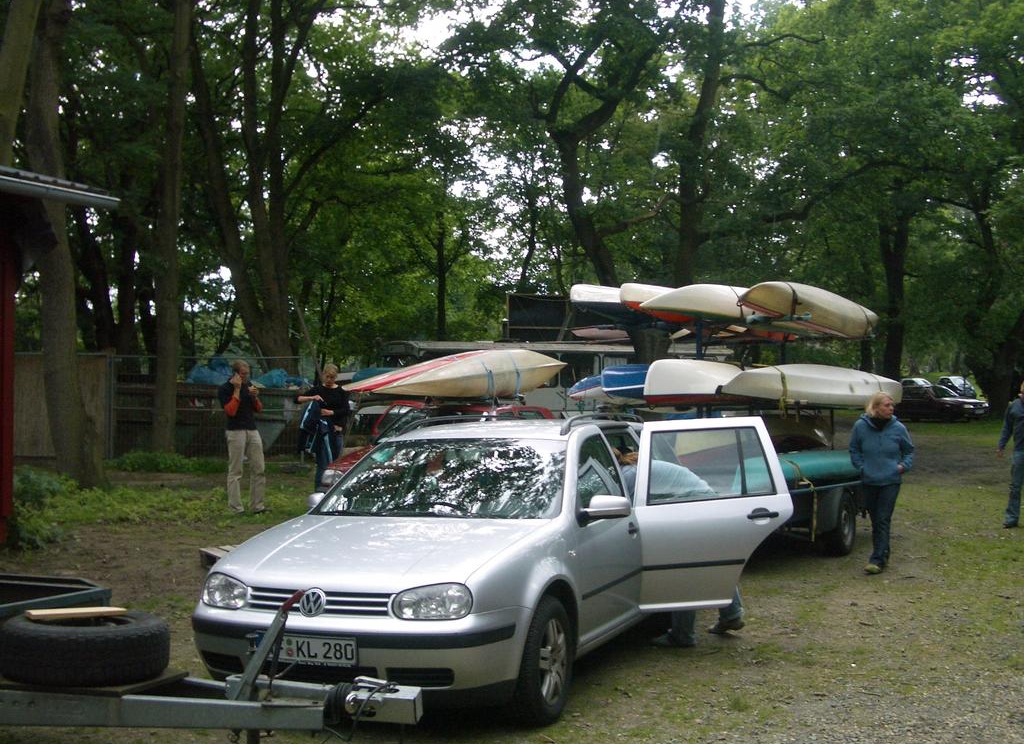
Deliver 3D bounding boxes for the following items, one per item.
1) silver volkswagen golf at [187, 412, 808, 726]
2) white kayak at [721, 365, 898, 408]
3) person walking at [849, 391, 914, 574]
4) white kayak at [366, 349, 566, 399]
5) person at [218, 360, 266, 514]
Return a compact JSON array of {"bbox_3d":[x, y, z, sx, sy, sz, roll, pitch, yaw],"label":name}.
[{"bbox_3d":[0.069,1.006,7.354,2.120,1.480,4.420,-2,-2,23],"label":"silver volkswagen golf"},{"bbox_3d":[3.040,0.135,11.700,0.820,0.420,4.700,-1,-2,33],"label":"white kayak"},{"bbox_3d":[3.350,1.007,11.000,0.550,1.650,0.420,-1,-2,21],"label":"person walking"},{"bbox_3d":[-0.290,0.020,13.500,0.620,0.460,4.600,-1,-2,26],"label":"white kayak"},{"bbox_3d":[-3.145,0.765,14.100,0.540,1.780,0.420,1,-2,-37],"label":"person"}]

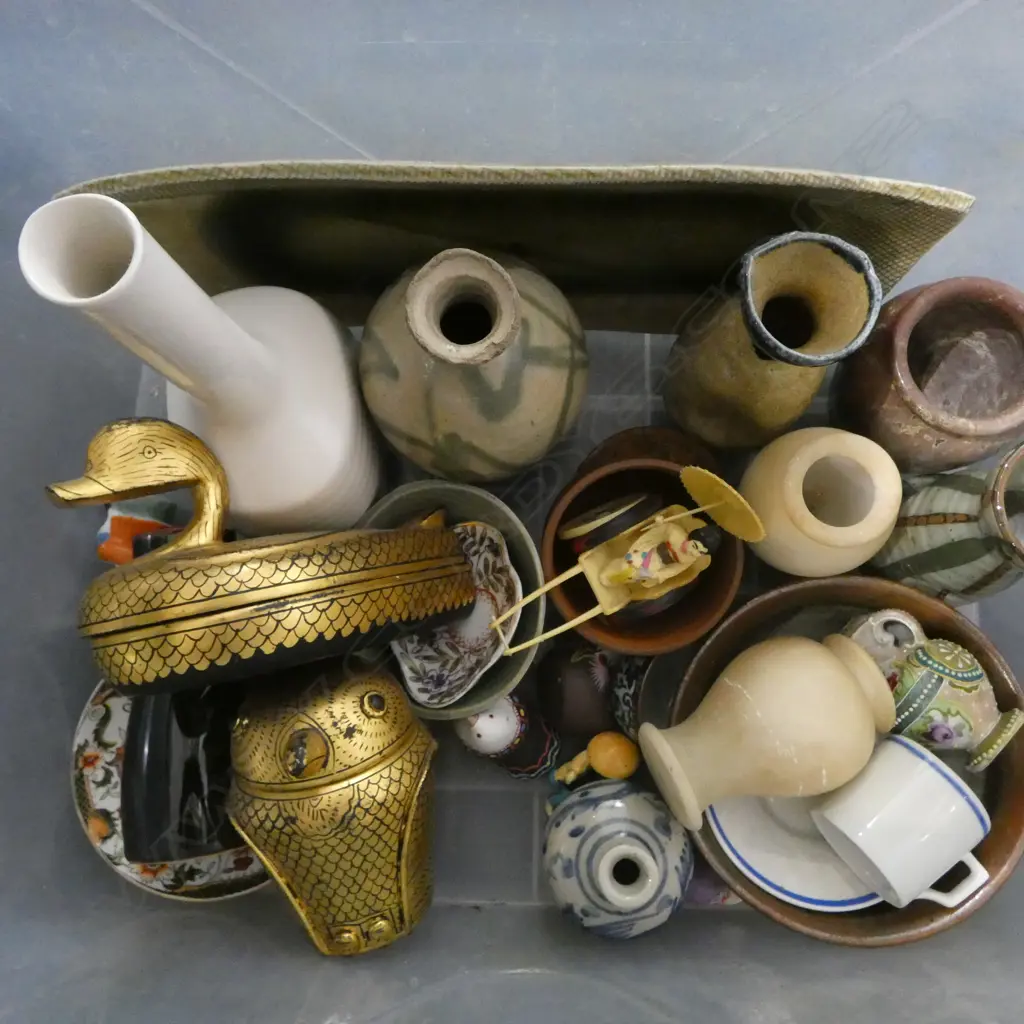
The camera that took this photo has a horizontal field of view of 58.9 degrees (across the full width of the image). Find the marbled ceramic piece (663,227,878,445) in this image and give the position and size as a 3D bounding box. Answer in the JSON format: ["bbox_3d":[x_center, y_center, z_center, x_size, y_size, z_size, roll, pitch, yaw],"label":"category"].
[{"bbox_3d":[0.144,-0.093,0.518,0.096,0.157,0.096,0,82,1],"label":"marbled ceramic piece"}]

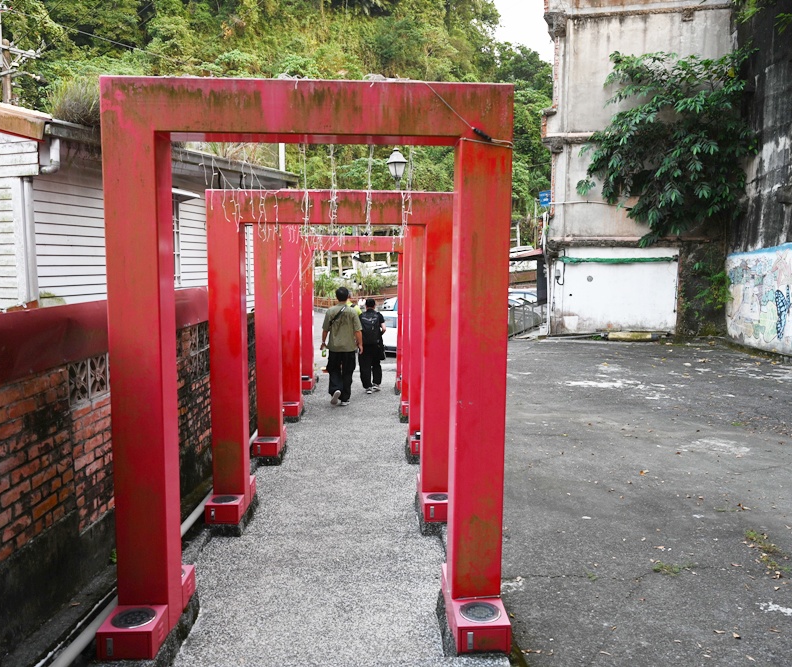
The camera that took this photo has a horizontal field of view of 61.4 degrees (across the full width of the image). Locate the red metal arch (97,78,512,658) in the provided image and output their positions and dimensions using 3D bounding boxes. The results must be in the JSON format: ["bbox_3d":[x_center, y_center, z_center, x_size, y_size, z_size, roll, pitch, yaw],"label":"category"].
[{"bbox_3d":[-0.401,0.142,3.224,1.855,2.591,0.662,0,5,-2],"label":"red metal arch"}]

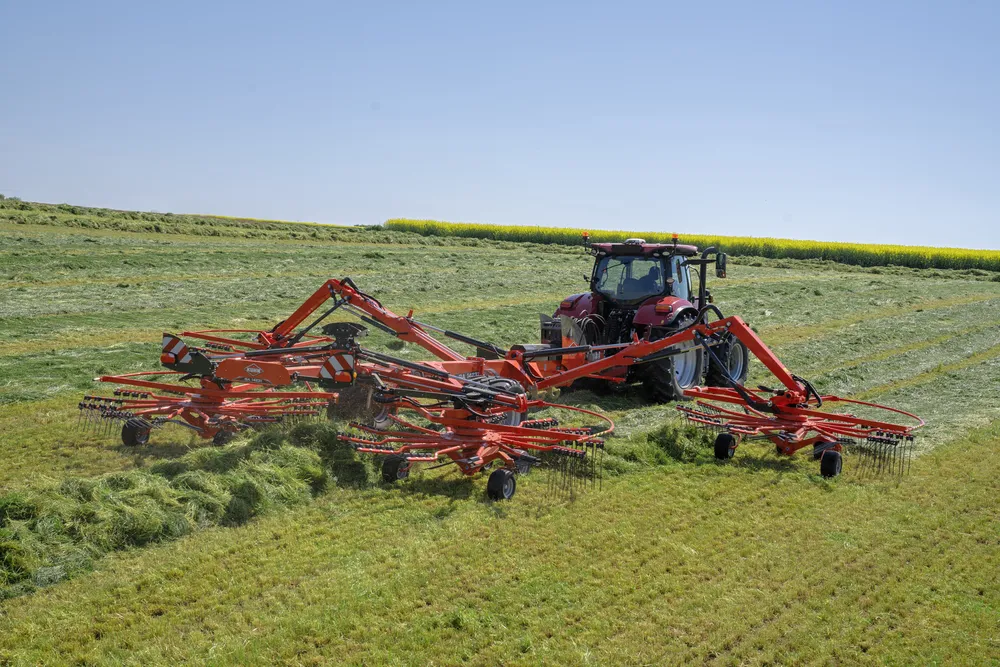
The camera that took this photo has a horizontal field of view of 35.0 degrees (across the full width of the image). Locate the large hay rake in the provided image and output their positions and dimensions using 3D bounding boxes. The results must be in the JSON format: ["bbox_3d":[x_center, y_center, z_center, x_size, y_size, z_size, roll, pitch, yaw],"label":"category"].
[{"bbox_3d":[-0.346,0.561,25.208,13.400,2.400,11.900,6,5,27],"label":"large hay rake"}]

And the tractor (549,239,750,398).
[{"bbox_3d":[3.481,-0.322,33.621,2.650,3.200,5.200,4,4,31],"label":"tractor"}]

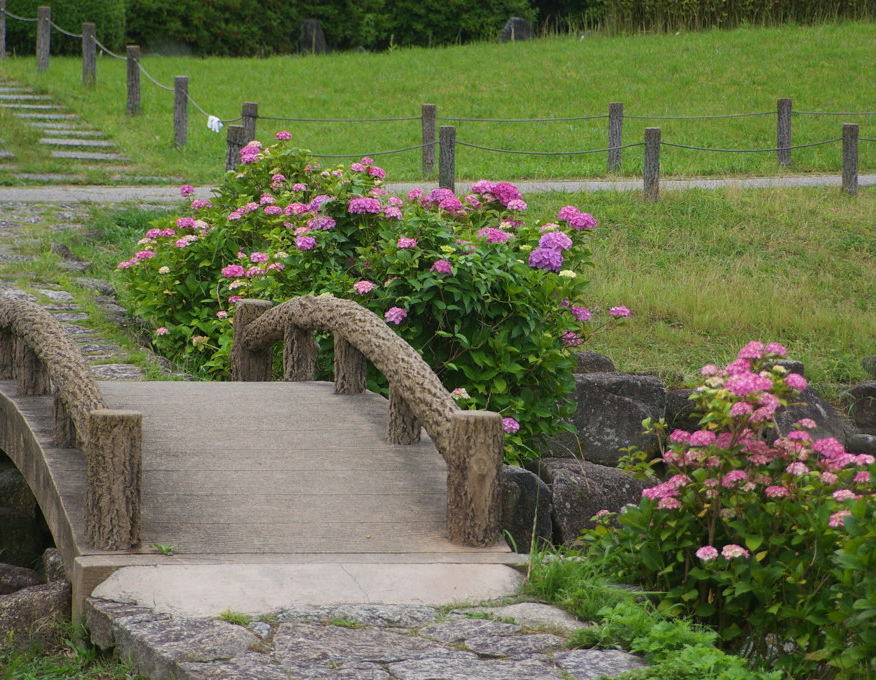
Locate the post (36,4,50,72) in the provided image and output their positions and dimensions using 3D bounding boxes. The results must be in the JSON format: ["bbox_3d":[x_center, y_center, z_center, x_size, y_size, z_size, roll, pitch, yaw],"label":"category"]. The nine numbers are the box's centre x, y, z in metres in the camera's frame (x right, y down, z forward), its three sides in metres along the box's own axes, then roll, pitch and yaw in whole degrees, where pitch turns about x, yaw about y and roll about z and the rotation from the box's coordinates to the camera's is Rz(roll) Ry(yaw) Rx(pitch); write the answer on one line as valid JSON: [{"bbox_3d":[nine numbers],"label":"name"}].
[{"bbox_3d":[-4.381,-3.332,49.536,0.132,0.730,0.132,1,5,0],"label":"post"}]

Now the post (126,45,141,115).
[{"bbox_3d":[-3.146,-2.686,46.080,0.132,0.723,0.132,1,5,0],"label":"post"}]

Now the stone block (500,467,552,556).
[{"bbox_3d":[0.356,0.753,19.712,0.320,0.384,0.346,1,5,0],"label":"stone block"}]

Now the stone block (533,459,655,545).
[{"bbox_3d":[0.709,0.742,20.480,0.563,0.371,0.422,1,5,0],"label":"stone block"}]

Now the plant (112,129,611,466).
[{"bbox_3d":[-0.331,-0.253,21.888,2.496,1.472,1.920,1,5,0],"label":"plant"}]

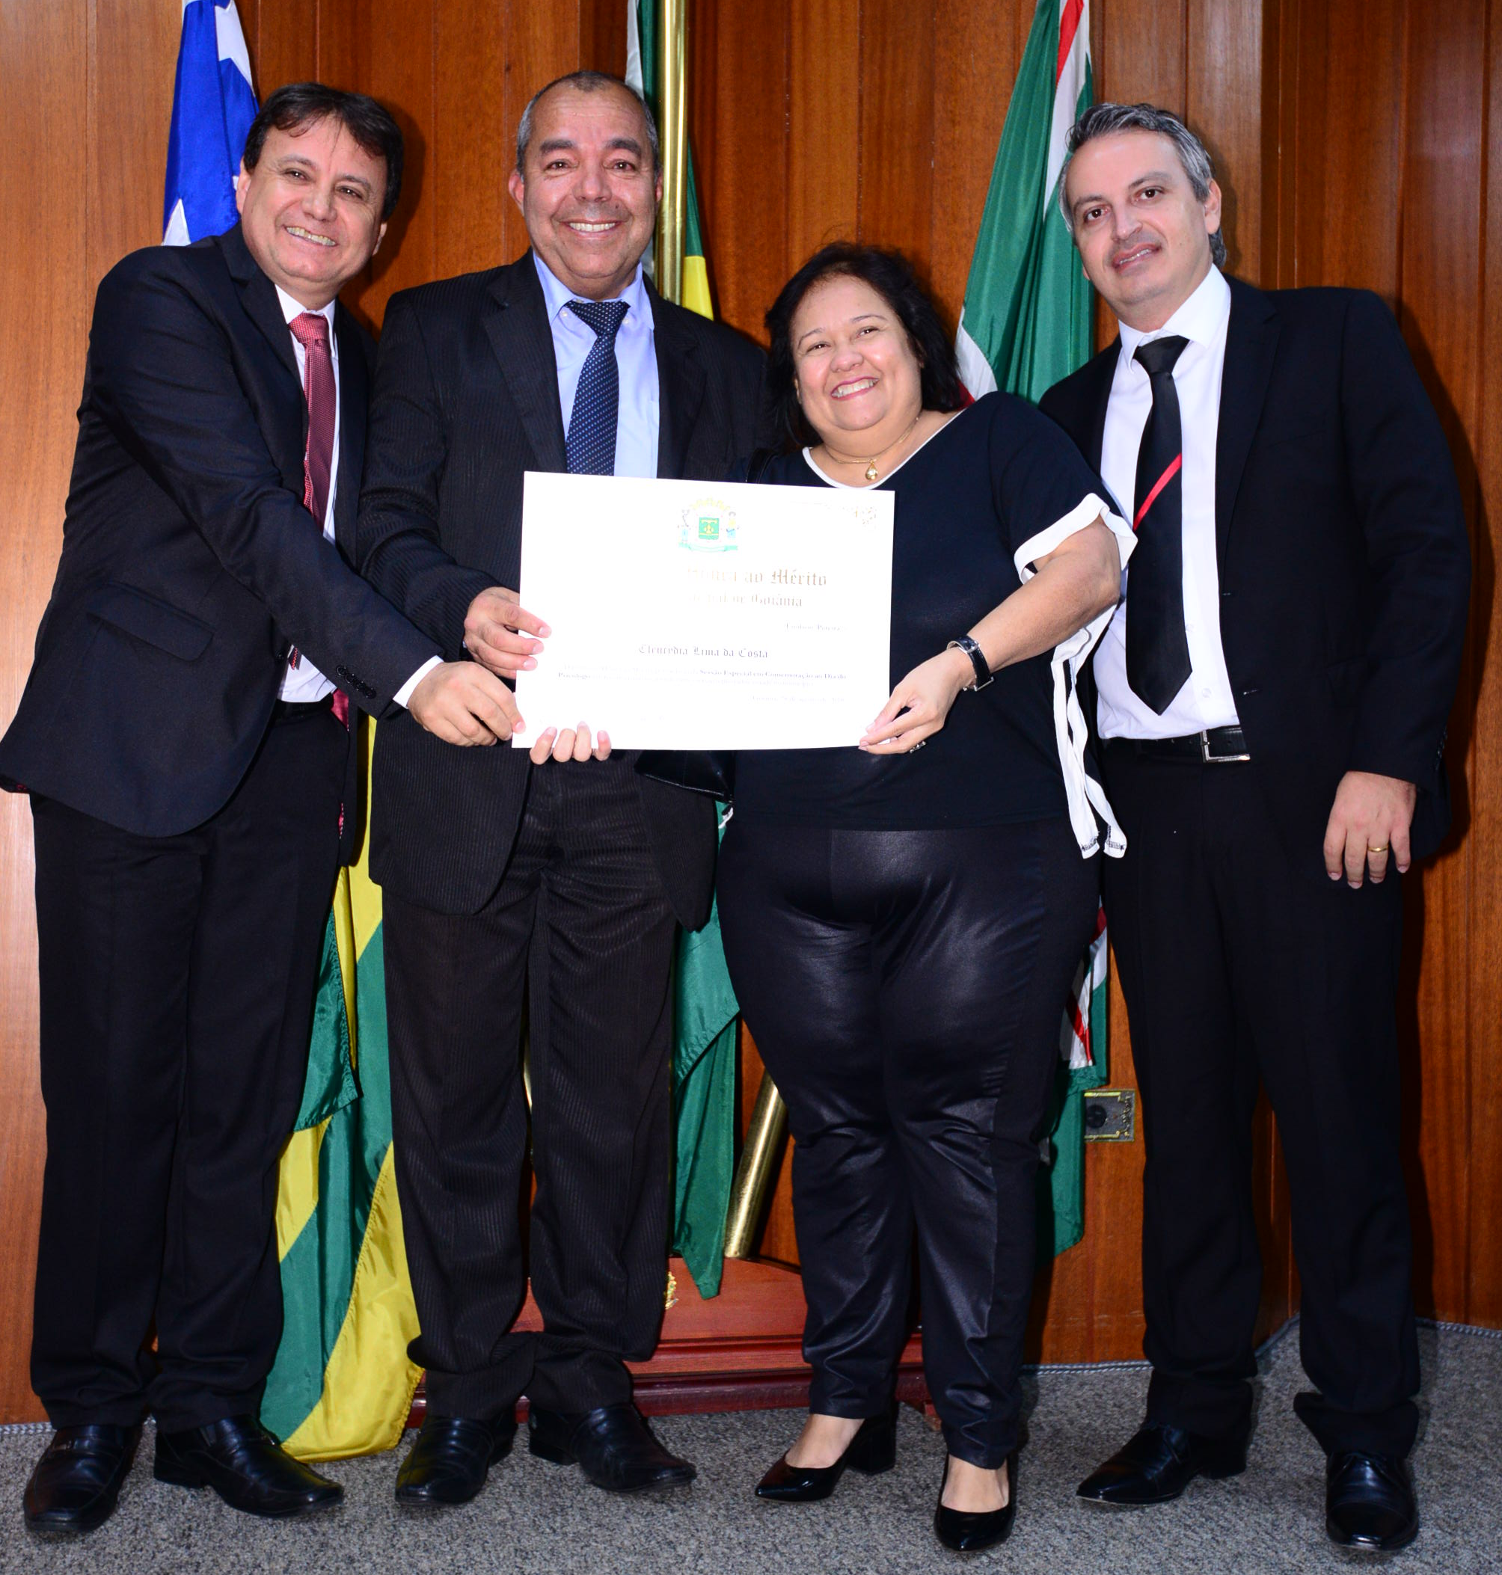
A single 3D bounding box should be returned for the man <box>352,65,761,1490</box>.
[{"bbox_3d":[-0.216,-0.006,2.570,0.520,1.670,0.400,0,2,-8],"label":"man"}]

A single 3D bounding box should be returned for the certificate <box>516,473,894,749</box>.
[{"bbox_3d":[-0.047,-0.191,2.425,0.420,0.297,0.015,1,3,-10],"label":"certificate"}]

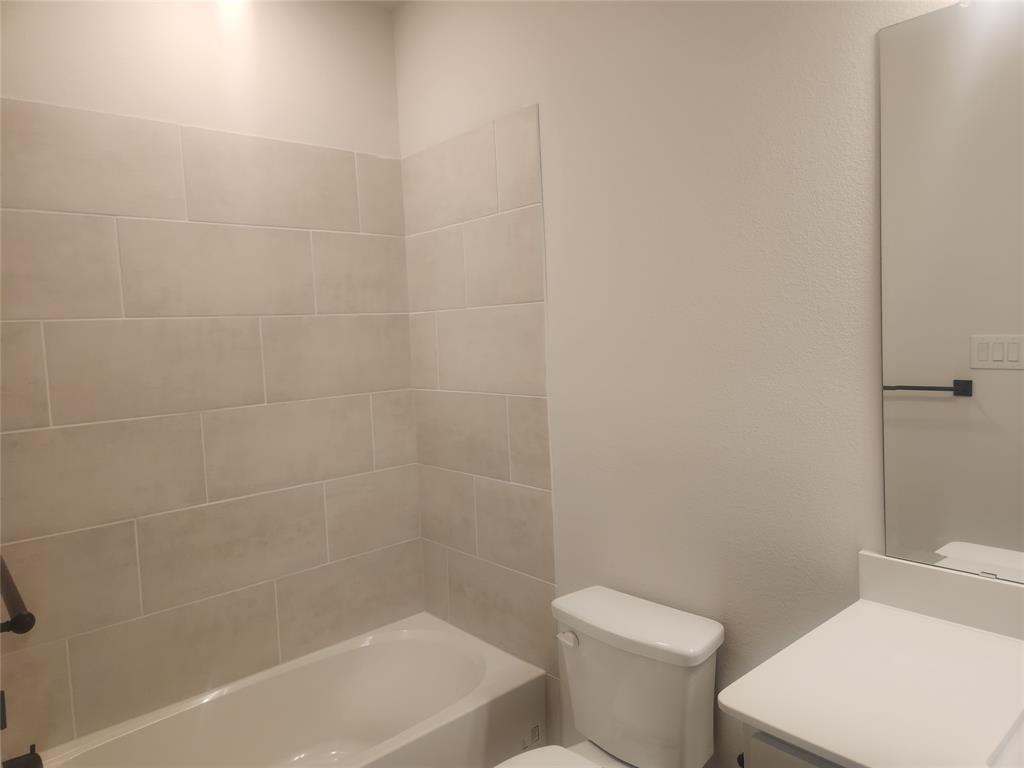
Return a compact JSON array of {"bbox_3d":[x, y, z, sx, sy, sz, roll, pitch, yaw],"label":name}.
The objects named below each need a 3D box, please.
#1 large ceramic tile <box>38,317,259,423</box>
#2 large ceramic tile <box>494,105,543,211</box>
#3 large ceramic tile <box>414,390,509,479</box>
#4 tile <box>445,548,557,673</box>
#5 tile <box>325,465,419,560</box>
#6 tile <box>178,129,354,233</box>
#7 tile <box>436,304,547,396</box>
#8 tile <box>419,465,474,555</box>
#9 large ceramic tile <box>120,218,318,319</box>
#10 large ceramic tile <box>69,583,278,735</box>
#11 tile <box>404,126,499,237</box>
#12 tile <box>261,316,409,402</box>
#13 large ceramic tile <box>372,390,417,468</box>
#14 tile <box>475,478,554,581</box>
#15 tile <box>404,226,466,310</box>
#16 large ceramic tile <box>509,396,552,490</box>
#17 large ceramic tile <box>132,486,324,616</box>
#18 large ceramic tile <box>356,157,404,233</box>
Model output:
[{"bbox_3d":[-1.091,-0.051,2.139,0.611,0.302,0.010,-6,6,-41],"label":"large ceramic tile"},{"bbox_3d":[0.021,-0.715,2.182,0.010,0.302,0.204,-6,6,-41],"label":"large ceramic tile"},{"bbox_3d":[-0.196,0.183,2.531,0.010,0.300,0.568,-6,6,-42],"label":"large ceramic tile"},{"bbox_3d":[-0.042,0.793,2.435,0.010,0.300,0.586,-6,6,-42],"label":"tile"},{"bbox_3d":[-0.531,0.494,2.632,0.402,0.300,0.010,-6,6,-42],"label":"tile"},{"bbox_3d":[-0.805,-0.689,2.341,0.610,0.300,0.010,-6,6,-42],"label":"tile"},{"bbox_3d":[-0.081,-0.114,2.376,0.010,0.302,0.594,-6,6,-41],"label":"tile"},{"bbox_3d":[-0.249,0.487,2.644,0.010,0.304,0.368,-6,6,-41],"label":"tile"},{"bbox_3d":[-0.940,-0.370,2.233,0.614,0.300,0.010,-6,6,-42],"label":"large ceramic tile"},{"bbox_3d":[-1.061,0.866,2.201,0.612,0.305,0.010,-6,6,-41],"label":"large ceramic tile"},{"bbox_3d":[-0.236,-0.726,2.475,0.010,0.302,0.568,-6,6,-41],"label":"tile"},{"bbox_3d":[-0.629,-0.102,2.522,0.596,0.300,0.010,-6,6,-42],"label":"tile"},{"bbox_3d":[-0.466,0.185,2.695,0.198,0.303,0.010,-6,6,-41],"label":"large ceramic tile"},{"bbox_3d":[0.008,0.499,2.352,0.010,0.304,0.404,-6,6,-41],"label":"tile"},{"bbox_3d":[-0.287,-0.423,2.558,0.010,0.300,0.372,-6,6,-42],"label":"tile"},{"bbox_3d":[0.063,0.197,2.250,0.010,0.303,0.197,-6,6,-41],"label":"large ceramic tile"},{"bbox_3d":[-0.913,0.536,2.291,0.621,0.300,0.010,-6,6,-42],"label":"large ceramic tile"},{"bbox_3d":[-0.505,-0.722,2.610,0.193,0.300,0.010,-6,6,-42],"label":"large ceramic tile"}]

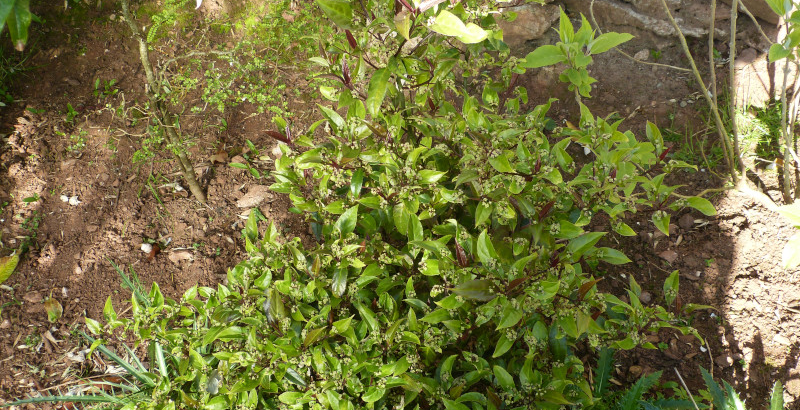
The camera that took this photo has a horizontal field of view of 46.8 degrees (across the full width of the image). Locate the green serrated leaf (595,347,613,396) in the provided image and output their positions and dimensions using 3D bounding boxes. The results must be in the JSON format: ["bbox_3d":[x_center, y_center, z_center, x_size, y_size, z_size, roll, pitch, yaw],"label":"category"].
[{"bbox_3d":[0.400,0.329,1.818,0.037,0.050,0.100,0,39,0],"label":"green serrated leaf"}]

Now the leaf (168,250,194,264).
[{"bbox_3d":[-0.507,0.119,2.144,0.056,0.015,0.037,0,39,0],"label":"leaf"}]

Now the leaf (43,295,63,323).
[{"bbox_3d":[-0.755,0.227,2.011,0.042,0.016,0.068,-11,40,-14],"label":"leaf"}]

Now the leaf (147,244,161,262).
[{"bbox_3d":[-0.573,0.111,2.152,0.022,0.018,0.045,7,40,9],"label":"leaf"}]

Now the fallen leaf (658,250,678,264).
[{"bbox_3d":[0.623,0.119,2.144,0.045,0.015,0.038,0,39,0],"label":"fallen leaf"}]

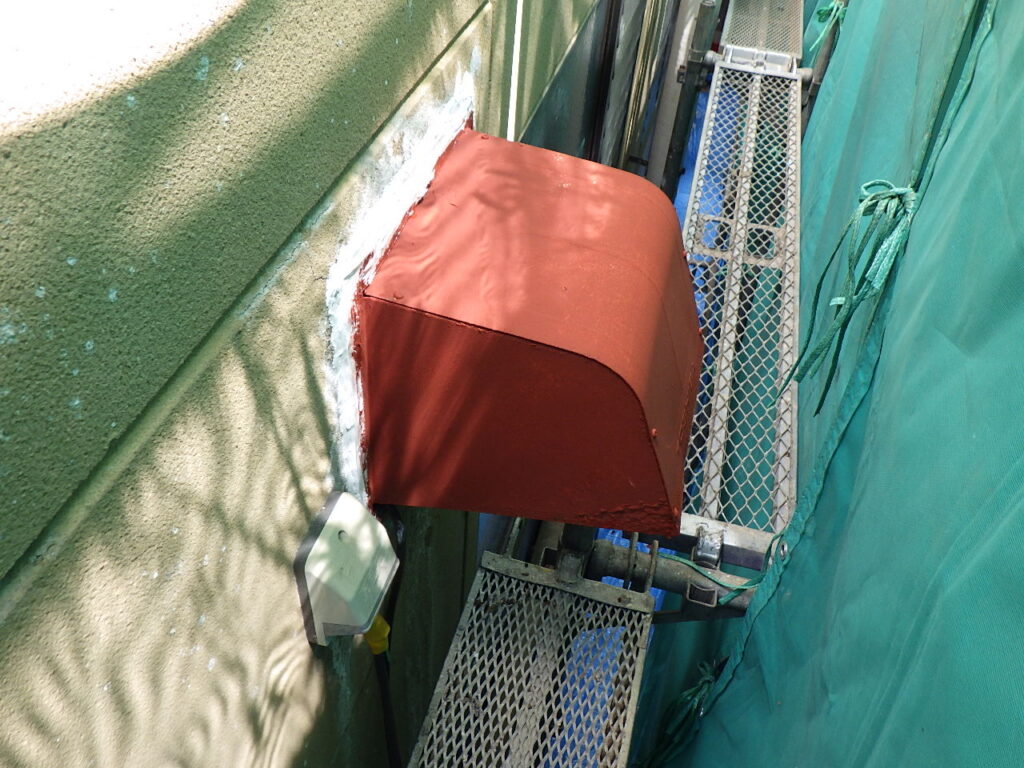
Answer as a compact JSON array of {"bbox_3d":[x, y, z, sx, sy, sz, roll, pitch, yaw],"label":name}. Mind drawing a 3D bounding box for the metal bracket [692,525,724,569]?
[{"bbox_3d":[0.278,0.243,1.196,0.042,0.051,0.063,14,44,7],"label":"metal bracket"}]

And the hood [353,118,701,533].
[{"bbox_3d":[0.058,-0.042,0.958,0.341,0.309,0.345,14,44,7],"label":"hood"}]

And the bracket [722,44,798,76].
[{"bbox_3d":[0.749,-0.963,2.517,0.227,0.051,0.121,14,44,7],"label":"bracket"}]

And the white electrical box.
[{"bbox_3d":[-0.158,0.191,0.817,0.069,0.139,0.088,14,44,7],"label":"white electrical box"}]

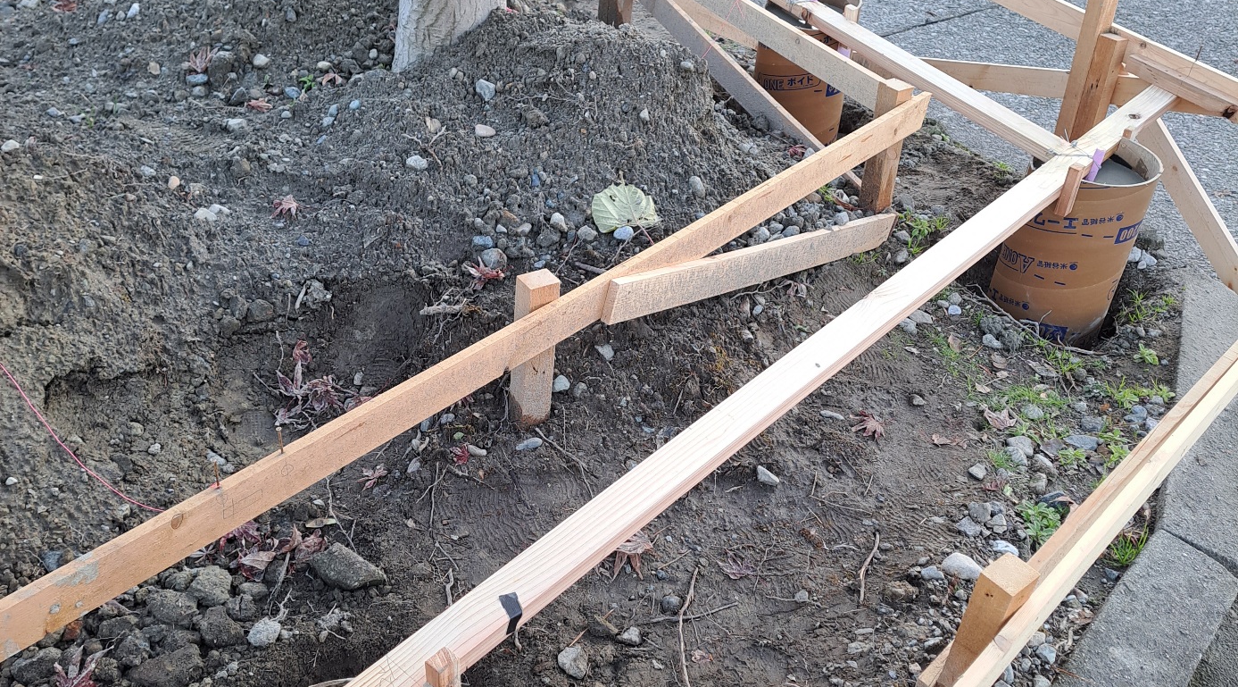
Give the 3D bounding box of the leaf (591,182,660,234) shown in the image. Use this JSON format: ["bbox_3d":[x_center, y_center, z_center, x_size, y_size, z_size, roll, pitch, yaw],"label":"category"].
[{"bbox_3d":[0.016,-0.325,2.764,0.160,0.030,0.150,-10,57,-10],"label":"leaf"}]

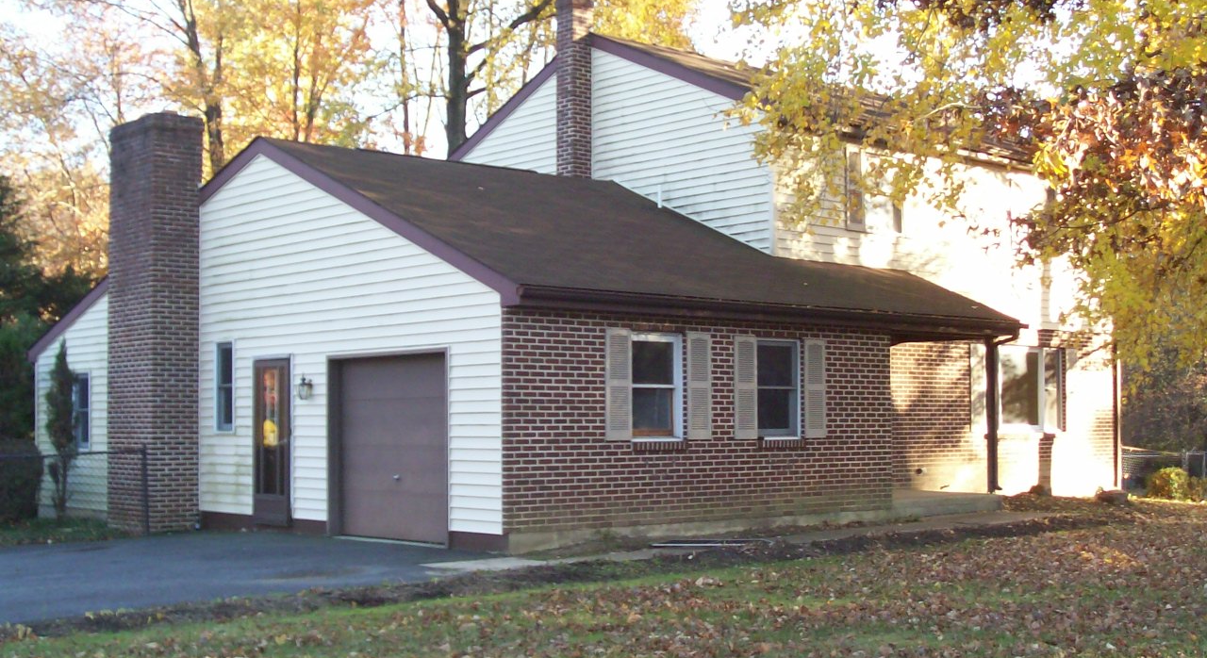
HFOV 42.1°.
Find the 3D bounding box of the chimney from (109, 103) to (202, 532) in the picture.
[{"bbox_3d":[-6.116,-0.061,21.331,0.710,5.560,1.340,3,-5,-42],"label":"chimney"}]

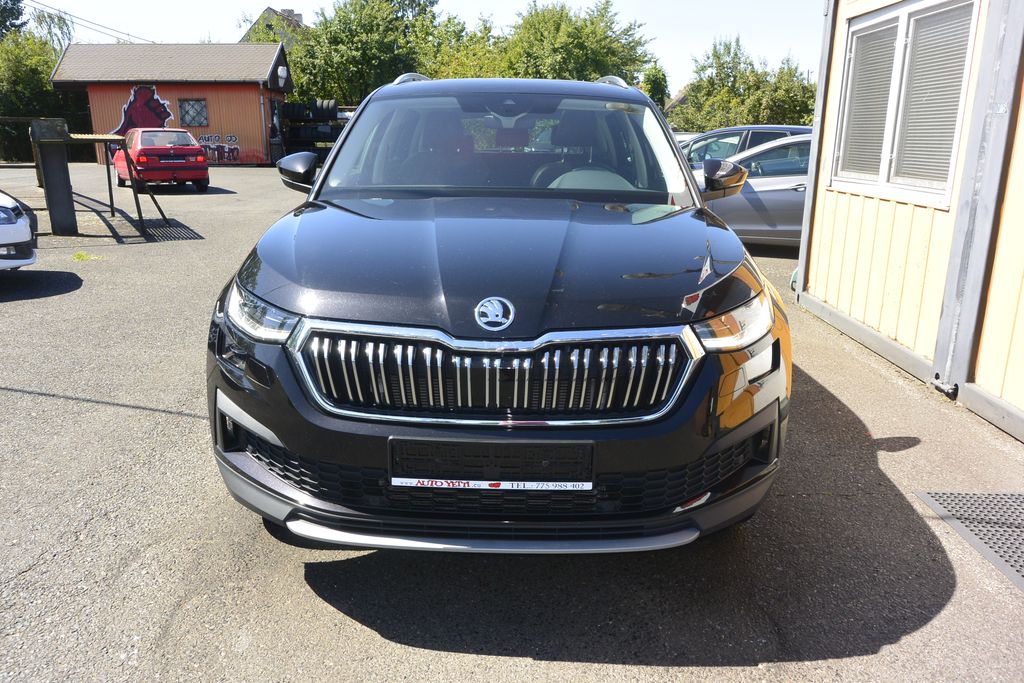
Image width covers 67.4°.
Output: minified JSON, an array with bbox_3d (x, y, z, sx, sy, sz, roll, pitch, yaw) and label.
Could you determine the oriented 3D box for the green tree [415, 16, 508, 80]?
[{"bbox_3d":[-1.861,-9.264,28.581,3.900,5.263,3.700,1,15,0],"label":"green tree"}]

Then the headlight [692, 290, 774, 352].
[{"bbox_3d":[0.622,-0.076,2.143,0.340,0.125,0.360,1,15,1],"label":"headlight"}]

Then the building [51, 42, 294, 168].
[{"bbox_3d":[-11.633,-8.324,27.086,7.653,4.064,2.915,2,15,5],"label":"building"}]

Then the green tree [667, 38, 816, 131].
[{"bbox_3d":[8.119,-8.483,27.727,5.900,4.598,4.600,1,15,0],"label":"green tree"}]

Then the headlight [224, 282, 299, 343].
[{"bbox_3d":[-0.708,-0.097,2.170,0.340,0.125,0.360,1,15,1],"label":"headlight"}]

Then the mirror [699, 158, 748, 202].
[{"bbox_3d":[0.917,-0.722,3.360,0.235,0.175,0.170,1,15,1],"label":"mirror"}]

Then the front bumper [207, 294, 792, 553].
[{"bbox_3d":[-0.046,0.214,2.232,1.860,0.620,0.550,1,15,1],"label":"front bumper"}]

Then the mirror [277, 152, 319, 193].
[{"bbox_3d":[-0.933,-0.752,3.398,0.235,0.175,0.170,1,15,1],"label":"mirror"}]

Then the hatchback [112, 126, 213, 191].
[{"bbox_3d":[-8.571,-4.445,18.616,1.640,1.410,3.860,-9,18,-32],"label":"hatchback"}]

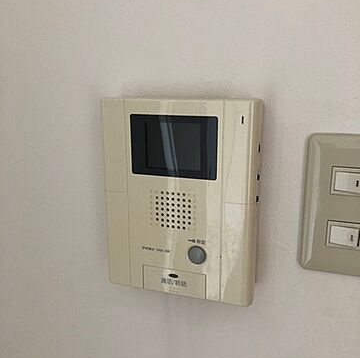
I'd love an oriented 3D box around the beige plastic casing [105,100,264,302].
[{"bbox_3d":[0.001,0.017,0.353,0.137,0.175,0.034,4,13,18],"label":"beige plastic casing"}]

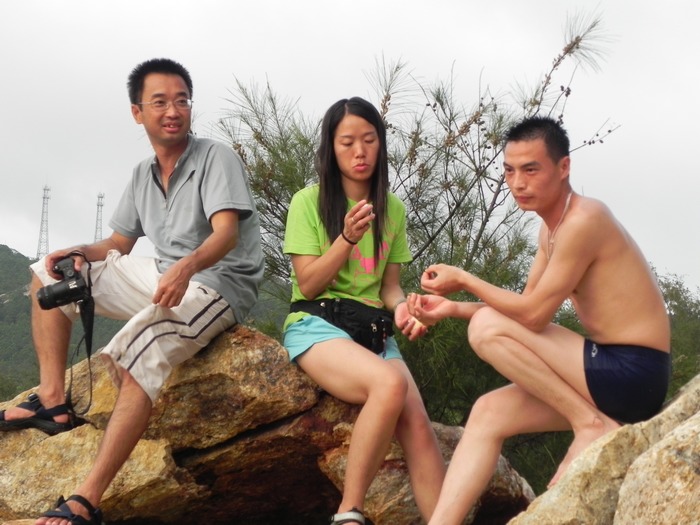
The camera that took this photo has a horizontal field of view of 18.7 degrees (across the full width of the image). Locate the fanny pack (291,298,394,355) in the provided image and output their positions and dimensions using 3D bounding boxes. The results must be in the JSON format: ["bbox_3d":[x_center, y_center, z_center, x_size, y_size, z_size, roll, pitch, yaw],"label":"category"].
[{"bbox_3d":[-0.018,0.177,5.870,0.290,0.165,0.170,2,-4,-25],"label":"fanny pack"}]

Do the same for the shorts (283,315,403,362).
[{"bbox_3d":[-0.024,0.199,5.950,0.330,0.190,0.290,2,-4,-27],"label":"shorts"}]

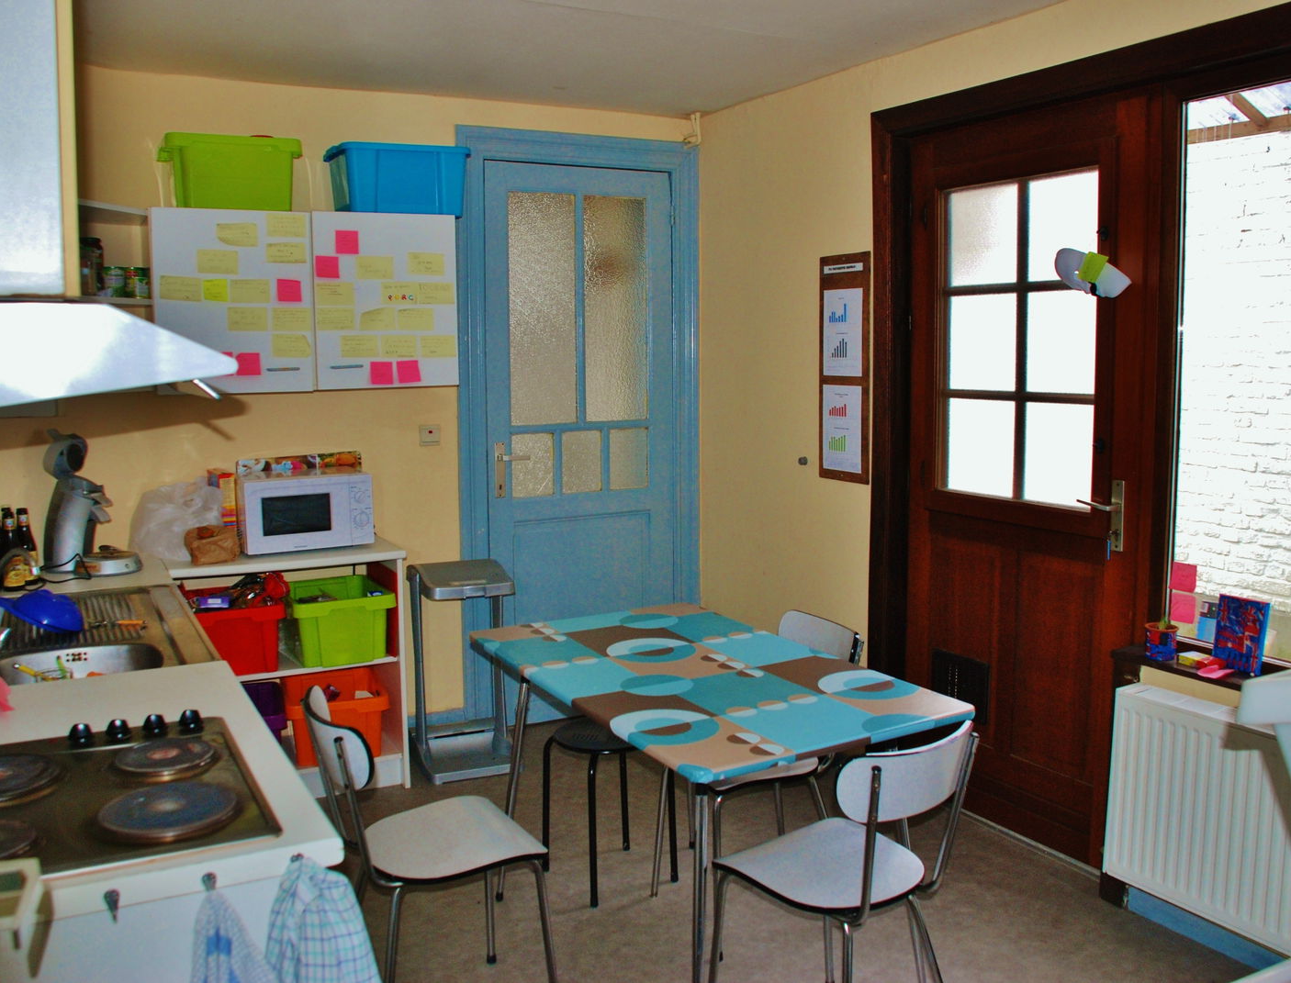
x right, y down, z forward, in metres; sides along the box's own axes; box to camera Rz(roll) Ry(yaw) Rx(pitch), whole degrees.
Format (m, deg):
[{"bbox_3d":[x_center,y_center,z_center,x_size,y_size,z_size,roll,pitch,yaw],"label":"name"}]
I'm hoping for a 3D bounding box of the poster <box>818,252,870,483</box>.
[{"bbox_3d":[0.678,-0.423,3.795,0.015,0.778,0.267,-5,9,-29],"label":"poster"}]

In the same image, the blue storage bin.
[{"bbox_3d":[-0.850,-1.028,3.721,0.440,0.222,0.300,-5,9,-29],"label":"blue storage bin"}]

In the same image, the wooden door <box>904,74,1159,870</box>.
[{"bbox_3d":[1.119,-0.023,3.323,0.060,2.160,0.930,-5,9,-29],"label":"wooden door"}]

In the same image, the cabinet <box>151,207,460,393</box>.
[{"bbox_3d":[-1.131,-0.621,3.646,0.970,0.572,0.310,-5,9,-29],"label":"cabinet"}]

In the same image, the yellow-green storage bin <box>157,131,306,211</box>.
[{"bbox_3d":[-1.319,-0.978,3.463,0.430,0.222,0.300,-5,9,-29],"label":"yellow-green storage bin"}]

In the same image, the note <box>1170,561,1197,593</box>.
[{"bbox_3d":[1.405,0.225,2.868,0.004,0.076,0.075,-5,9,-29],"label":"note"}]

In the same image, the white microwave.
[{"bbox_3d":[-1.168,0.056,3.757,0.430,0.247,0.290,-5,9,-29],"label":"white microwave"}]

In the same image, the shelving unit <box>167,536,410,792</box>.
[{"bbox_3d":[-1.205,0.609,3.732,0.735,0.845,0.390,-5,9,-32],"label":"shelving unit"}]

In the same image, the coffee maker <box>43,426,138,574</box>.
[{"bbox_3d":[-1.665,0.037,3.302,0.275,0.415,0.190,-2,8,-9],"label":"coffee maker"}]

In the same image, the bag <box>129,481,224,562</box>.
[{"bbox_3d":[-1.506,0.087,3.535,0.285,0.248,0.230,-5,9,-29],"label":"bag"}]

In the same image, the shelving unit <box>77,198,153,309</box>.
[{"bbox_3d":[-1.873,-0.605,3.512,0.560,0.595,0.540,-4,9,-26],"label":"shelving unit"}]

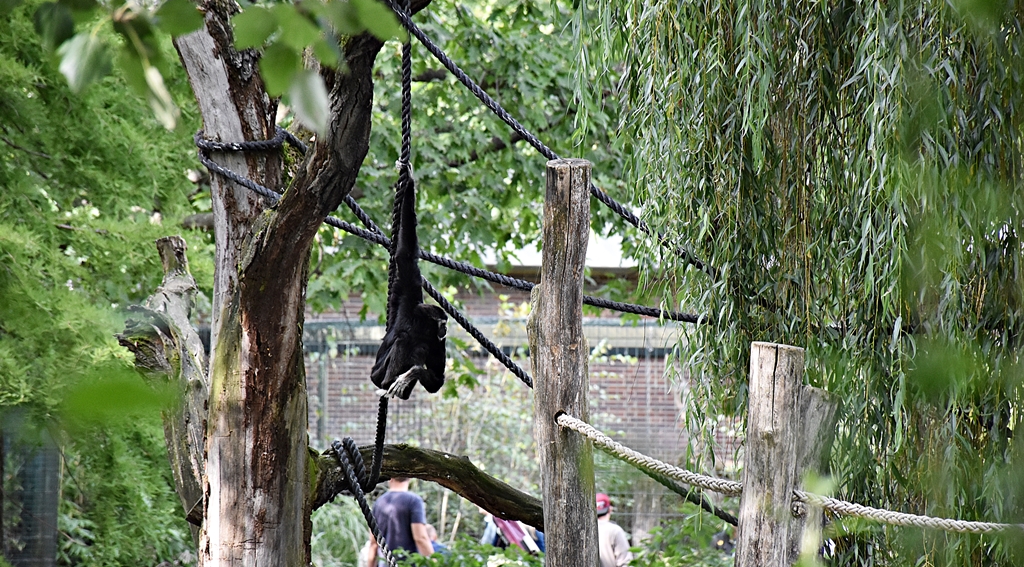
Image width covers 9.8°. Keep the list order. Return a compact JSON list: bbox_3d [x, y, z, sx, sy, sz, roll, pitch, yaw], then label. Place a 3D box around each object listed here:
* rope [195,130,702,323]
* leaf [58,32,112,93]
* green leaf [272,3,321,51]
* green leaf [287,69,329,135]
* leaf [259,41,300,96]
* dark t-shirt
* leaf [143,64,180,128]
[{"bbox_3d":[-0.255,-0.229,24.000,2.041,0.771,0.500,0,-1,0],"label":"rope"},{"bbox_3d":[-0.714,-0.370,10.000,0.090,0.100,0.030,0,-1,0],"label":"leaf"},{"bbox_3d":[-0.361,-0.430,10.000,0.080,0.080,0.030,0,-1,0],"label":"green leaf"},{"bbox_3d":[-0.339,-0.301,10.000,0.059,0.117,0.030,-17,-1,0],"label":"green leaf"},{"bbox_3d":[-0.389,-0.360,10.000,0.070,0.094,0.030,0,-1,0],"label":"leaf"},{"bbox_3d":[-0.927,2.010,49.000,0.451,0.640,0.270,0,-1,15],"label":"dark t-shirt"},{"bbox_3d":[-0.586,-0.310,10.000,0.042,0.116,0.030,-20,-1,0],"label":"leaf"}]

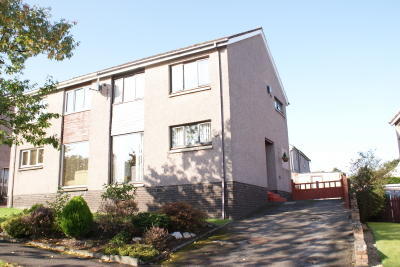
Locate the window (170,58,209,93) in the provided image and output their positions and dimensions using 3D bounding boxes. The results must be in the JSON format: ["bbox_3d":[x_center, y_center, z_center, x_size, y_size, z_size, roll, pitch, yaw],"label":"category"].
[{"bbox_3d":[-0.407,-2.279,13.254,1.831,1.225,0.150,-8,-14,27],"label":"window"}]

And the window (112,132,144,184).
[{"bbox_3d":[-2.930,1.002,13.628,1.773,2.028,0.120,-8,-15,27],"label":"window"}]

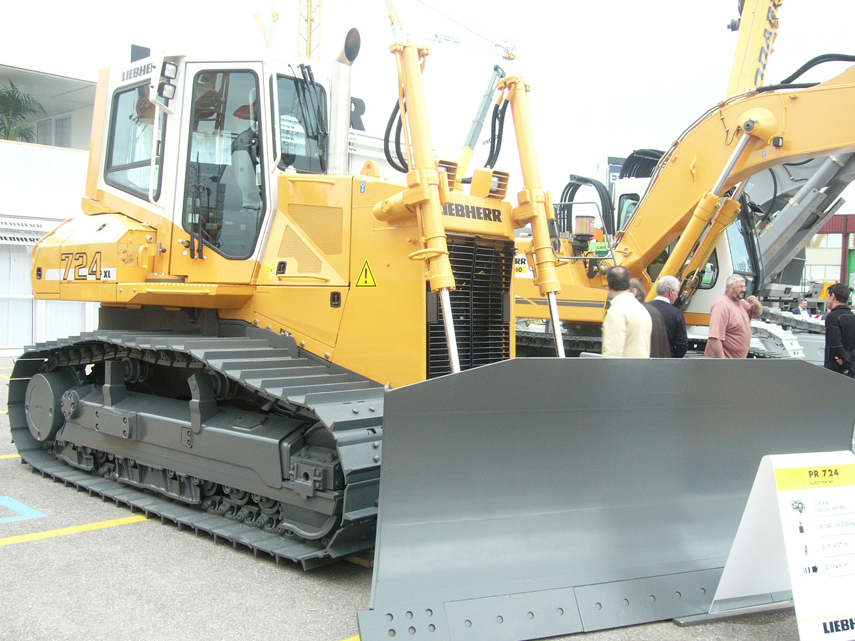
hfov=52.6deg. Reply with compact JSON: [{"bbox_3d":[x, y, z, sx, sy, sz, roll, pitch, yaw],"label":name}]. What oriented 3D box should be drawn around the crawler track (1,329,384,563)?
[{"bbox_3d":[-1.662,0.665,5.772,4.080,1.150,0.610,3,2,43],"label":"crawler track"}]

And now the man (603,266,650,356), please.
[{"bbox_3d":[1.650,0.422,7.150,0.480,1.730,0.310,0,2,-34],"label":"man"}]

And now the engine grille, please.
[{"bbox_3d":[0.281,0.004,5.224,0.110,1.040,0.770,3,2,43],"label":"engine grille"}]

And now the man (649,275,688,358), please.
[{"bbox_3d":[2.133,0.446,7.650,0.480,1.680,0.310,2,2,30],"label":"man"}]

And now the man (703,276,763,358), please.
[{"bbox_3d":[2.832,0.435,8.000,0.480,1.720,0.580,3,2,35],"label":"man"}]

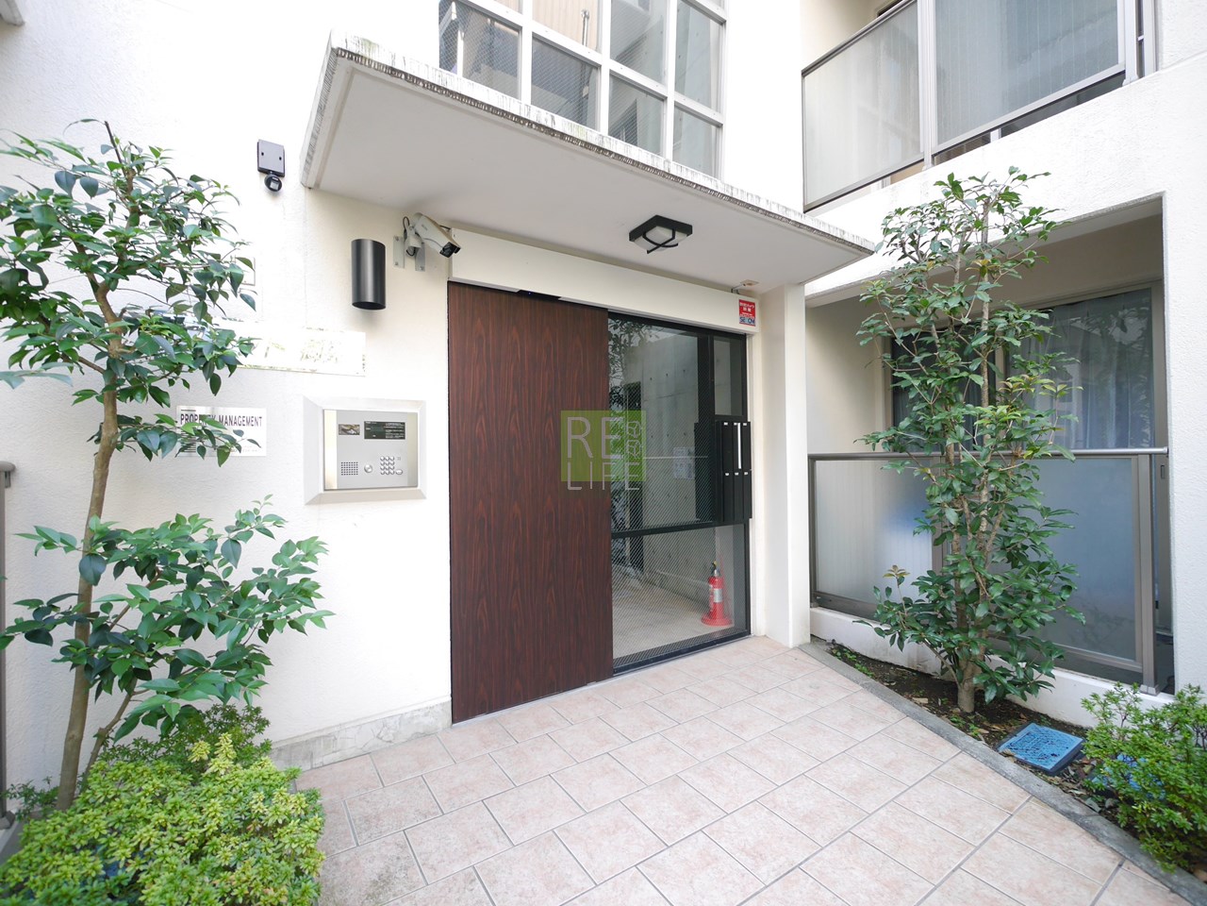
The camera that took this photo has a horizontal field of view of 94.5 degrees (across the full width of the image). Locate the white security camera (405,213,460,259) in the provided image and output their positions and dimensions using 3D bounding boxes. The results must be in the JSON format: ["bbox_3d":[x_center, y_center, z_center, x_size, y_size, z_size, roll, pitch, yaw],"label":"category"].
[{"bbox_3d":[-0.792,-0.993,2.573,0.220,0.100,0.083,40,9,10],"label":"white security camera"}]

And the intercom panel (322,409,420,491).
[{"bbox_3d":[-1.054,-0.013,2.523,0.402,0.352,0.035,-1,0,-34],"label":"intercom panel"}]

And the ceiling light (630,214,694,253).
[{"bbox_3d":[0.304,-1.143,2.968,0.248,0.086,0.250,-1,0,-34],"label":"ceiling light"}]

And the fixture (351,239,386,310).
[{"bbox_3d":[-1.050,-0.799,2.495,0.142,0.298,0.160,-1,0,-34],"label":"fixture"}]

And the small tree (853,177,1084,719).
[{"bbox_3d":[1.869,-0.063,2.947,0.870,2.820,0.970,-1,0,-32],"label":"small tree"}]

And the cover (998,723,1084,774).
[{"bbox_3d":[2.060,1.386,2.622,0.440,0.045,0.215,-1,2,-34],"label":"cover"}]

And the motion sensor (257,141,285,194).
[{"bbox_3d":[-1.391,-1.196,2.340,0.100,0.205,0.085,-1,0,-34],"label":"motion sensor"}]

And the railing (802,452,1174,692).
[{"bbox_3d":[2.025,0.555,3.301,0.070,1.118,1.891,-1,0,-32],"label":"railing"}]

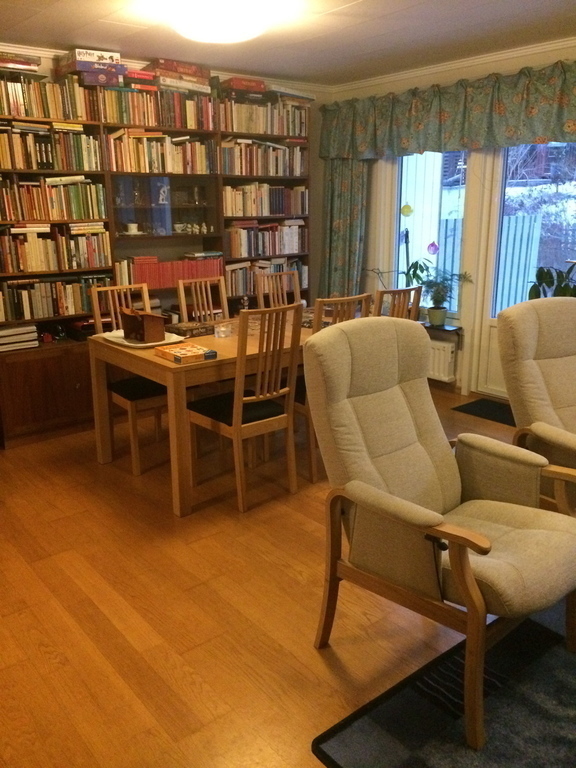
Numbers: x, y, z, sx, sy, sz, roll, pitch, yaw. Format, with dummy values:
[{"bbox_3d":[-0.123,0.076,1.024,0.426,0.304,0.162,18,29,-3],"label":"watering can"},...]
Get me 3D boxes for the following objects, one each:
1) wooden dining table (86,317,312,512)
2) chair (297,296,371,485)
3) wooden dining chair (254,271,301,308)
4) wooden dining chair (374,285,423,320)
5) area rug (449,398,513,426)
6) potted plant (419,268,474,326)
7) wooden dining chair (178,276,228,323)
[{"bbox_3d":[-0.152,0.047,3.937,1.770,0.750,0.940,-13,20,-39],"label":"wooden dining table"},{"bbox_3d":[0.127,-0.014,3.659,0.430,1.000,0.530,-12,19,-38],"label":"chair"},{"bbox_3d":[0.099,-0.257,4.555,0.430,1.000,0.530,-12,19,-38],"label":"wooden dining chair"},{"bbox_3d":[0.480,-0.117,4.037,0.430,1.000,0.530,-12,19,-38],"label":"wooden dining chair"},{"bbox_3d":[1.609,0.217,4.706,0.430,0.012,0.690,-13,20,-39],"label":"area rug"},{"bbox_3d":[1.244,-0.705,5.316,0.350,0.465,0.380,-13,20,-39],"label":"potted plant"},{"bbox_3d":[-0.395,-0.154,4.178,0.430,1.000,0.530,-13,20,-40],"label":"wooden dining chair"}]

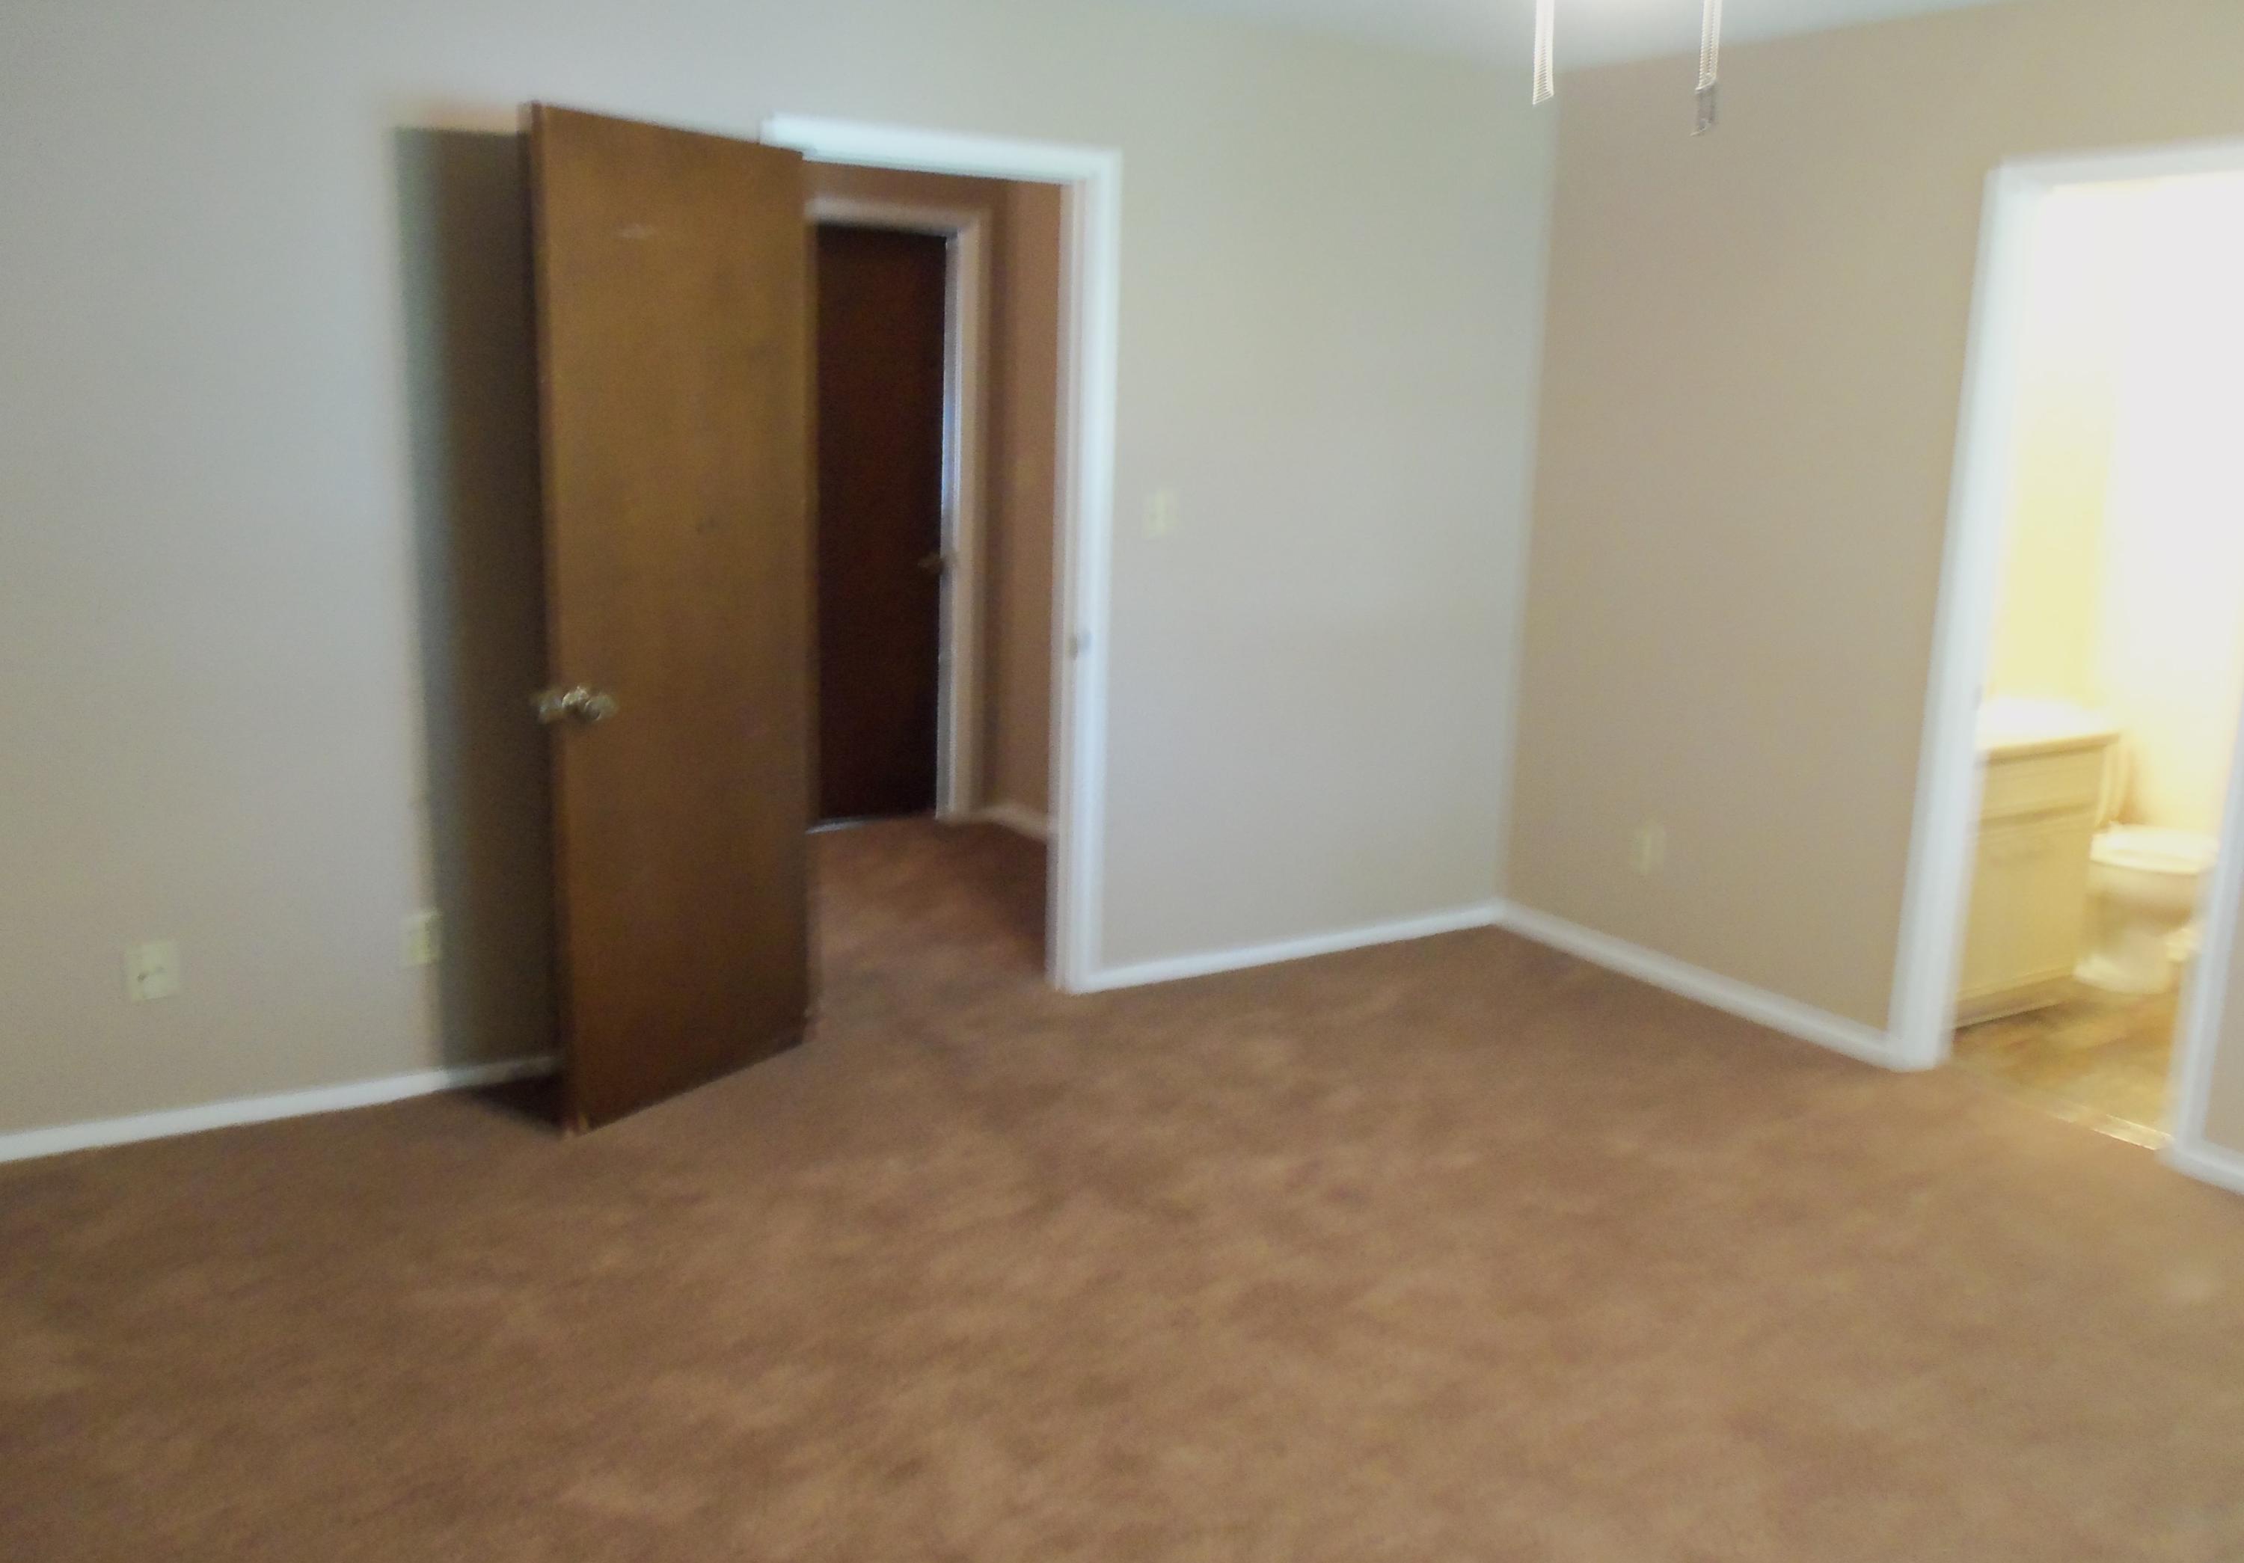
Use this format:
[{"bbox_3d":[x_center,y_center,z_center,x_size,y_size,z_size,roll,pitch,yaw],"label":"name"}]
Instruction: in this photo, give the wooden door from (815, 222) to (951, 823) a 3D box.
[{"bbox_3d":[-0.967,-0.838,6.213,0.740,2.030,0.045,-6,14,-31],"label":"wooden door"}]

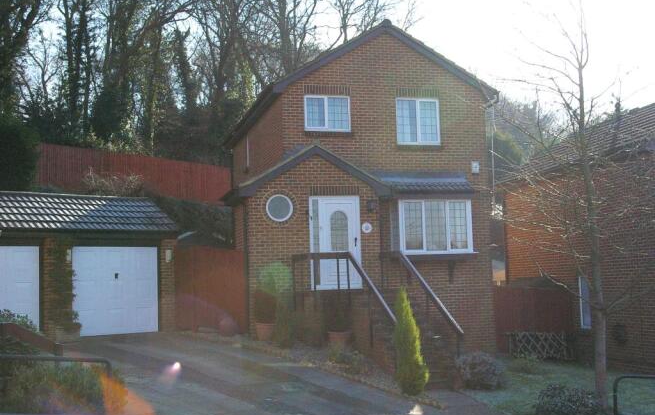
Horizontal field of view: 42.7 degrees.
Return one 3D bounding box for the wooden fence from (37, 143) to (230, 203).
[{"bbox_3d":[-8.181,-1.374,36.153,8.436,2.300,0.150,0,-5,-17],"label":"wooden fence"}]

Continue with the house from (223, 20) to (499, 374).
[{"bbox_3d":[0.226,-0.216,23.497,7.250,8.550,9.800,0,-5,-15],"label":"house"}]

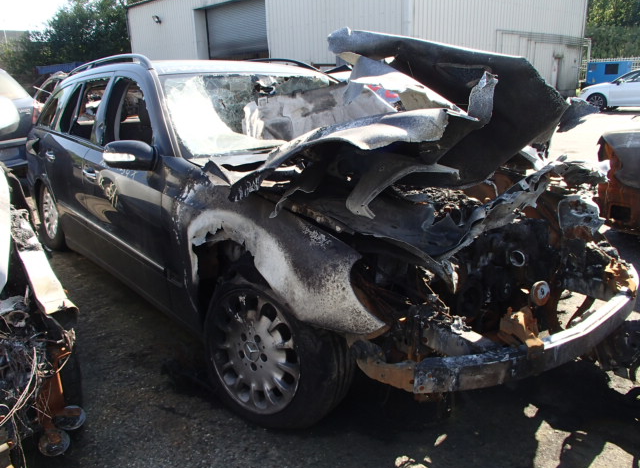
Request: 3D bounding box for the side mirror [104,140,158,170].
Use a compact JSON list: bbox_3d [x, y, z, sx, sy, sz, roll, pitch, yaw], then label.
[{"bbox_3d":[-0.822,-0.347,2.254,0.210,0.135,0.135,-11,18,-38],"label":"side mirror"}]

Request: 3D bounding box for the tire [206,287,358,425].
[{"bbox_3d":[-0.174,0.404,1.910,0.645,0.645,0.235,12,13,37],"label":"tire"}]

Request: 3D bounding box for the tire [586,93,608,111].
[{"bbox_3d":[9.659,-4.583,18.100,0.630,0.630,0.220,-2,14,-6],"label":"tire"}]

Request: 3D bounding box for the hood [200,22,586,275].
[{"bbox_3d":[0.500,-0.430,2.156,1.400,0.700,1.100,-11,18,-38],"label":"hood"}]

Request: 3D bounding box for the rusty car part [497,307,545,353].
[{"bbox_3d":[0.614,0.300,1.628,0.130,0.130,0.130,-11,18,-38],"label":"rusty car part"}]

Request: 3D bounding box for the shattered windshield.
[{"bbox_3d":[-0.176,-0.679,2.902,1.400,0.170,0.830,-11,48,-38],"label":"shattered windshield"}]

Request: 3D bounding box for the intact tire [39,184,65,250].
[{"bbox_3d":[-1.978,-0.151,4.020,0.225,0.640,0.640,-11,18,-38],"label":"intact tire"}]

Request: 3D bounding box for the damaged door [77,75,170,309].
[{"bbox_3d":[-0.943,-0.278,2.679,0.250,1.070,1.140,-11,18,-38],"label":"damaged door"}]

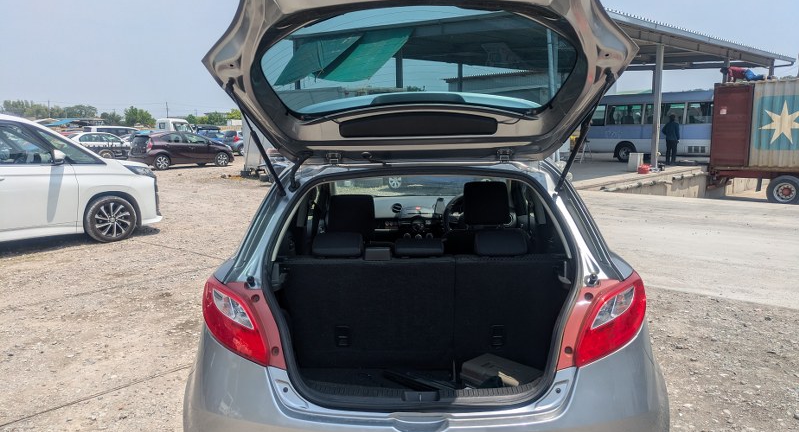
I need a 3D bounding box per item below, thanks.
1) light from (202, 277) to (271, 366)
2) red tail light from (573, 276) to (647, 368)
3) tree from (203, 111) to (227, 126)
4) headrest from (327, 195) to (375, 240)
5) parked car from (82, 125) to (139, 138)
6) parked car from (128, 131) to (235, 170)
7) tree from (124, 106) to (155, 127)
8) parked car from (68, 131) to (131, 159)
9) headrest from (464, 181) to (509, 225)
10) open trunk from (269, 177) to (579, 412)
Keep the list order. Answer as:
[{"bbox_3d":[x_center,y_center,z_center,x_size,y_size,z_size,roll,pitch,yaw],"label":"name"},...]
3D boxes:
[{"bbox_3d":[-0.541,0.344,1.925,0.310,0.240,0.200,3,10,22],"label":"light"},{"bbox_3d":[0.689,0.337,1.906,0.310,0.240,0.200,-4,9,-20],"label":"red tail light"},{"bbox_3d":[-26.826,-13.259,83.909,3.400,4.200,3.400,-3,9,-17],"label":"tree"},{"bbox_3d":[-0.246,0.005,2.930,0.240,0.215,0.125,0,19,1],"label":"headrest"},{"bbox_3d":[-19.157,-5.062,38.646,4.600,1.780,1.700,-7,11,-34],"label":"parked car"},{"bbox_3d":[-9.085,-2.812,24.593,4.000,1.450,1.700,-8,12,-40],"label":"parked car"},{"bbox_3d":[-37.904,-13.470,83.855,4.600,4.900,4.600,-5,10,-24],"label":"tree"},{"bbox_3d":[-15.678,-3.607,30.074,4.500,1.430,1.760,-7,11,-35],"label":"parked car"},{"bbox_3d":[0.456,-0.066,3.047,0.250,0.230,0.130,-1,9,1],"label":"headrest"},{"bbox_3d":[0.083,0.264,2.065,1.040,0.800,0.700,-1,9,1],"label":"open trunk"}]

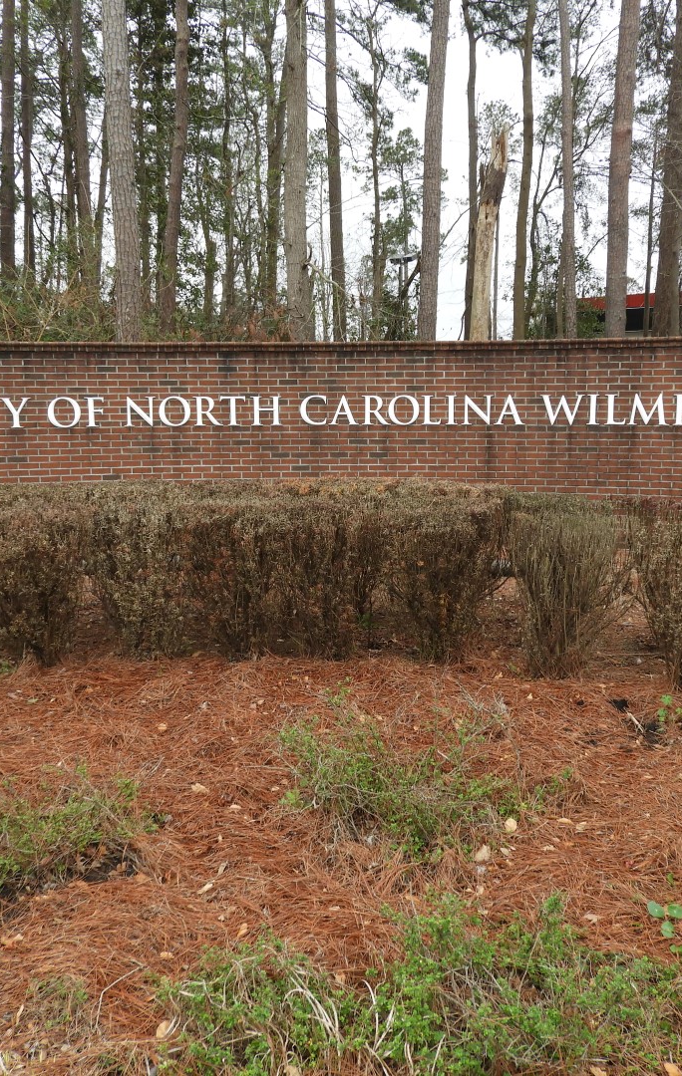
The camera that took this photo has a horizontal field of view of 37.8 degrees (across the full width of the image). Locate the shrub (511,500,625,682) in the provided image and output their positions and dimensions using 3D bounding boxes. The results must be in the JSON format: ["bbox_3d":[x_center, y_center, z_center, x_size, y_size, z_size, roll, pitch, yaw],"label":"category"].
[{"bbox_3d":[1.291,0.311,5.659,0.654,0.931,0.654,2,9,13],"label":"shrub"}]

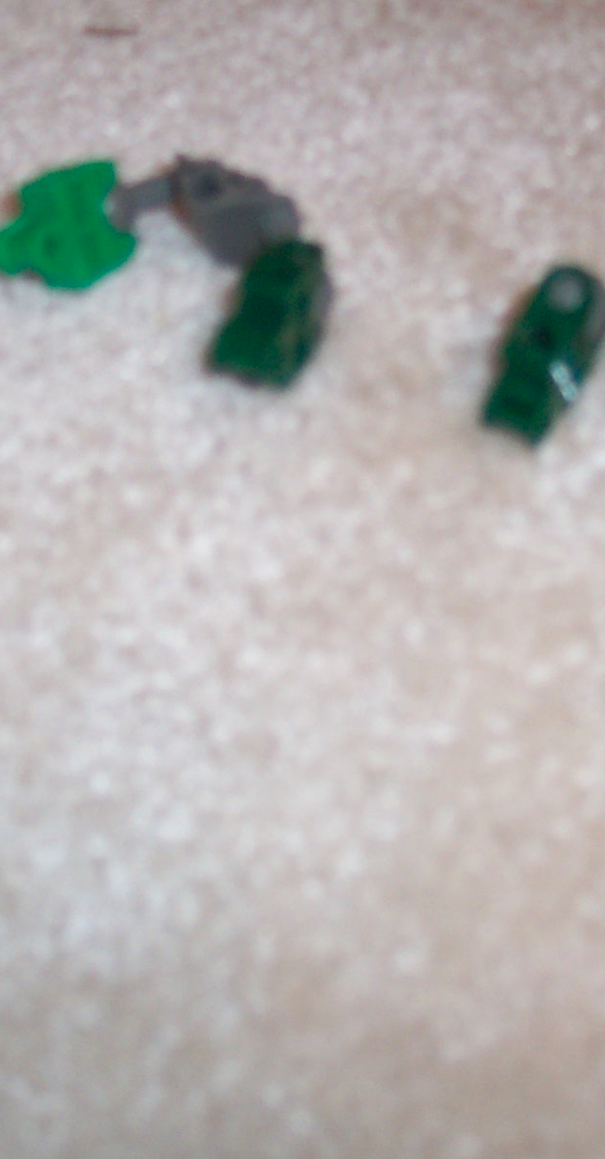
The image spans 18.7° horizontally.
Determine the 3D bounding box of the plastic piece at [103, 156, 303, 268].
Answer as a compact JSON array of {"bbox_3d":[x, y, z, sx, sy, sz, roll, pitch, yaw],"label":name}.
[{"bbox_3d":[-0.020,-0.071,0.374,0.034,0.015,0.026,-24,66,-11],"label":"plastic piece"}]

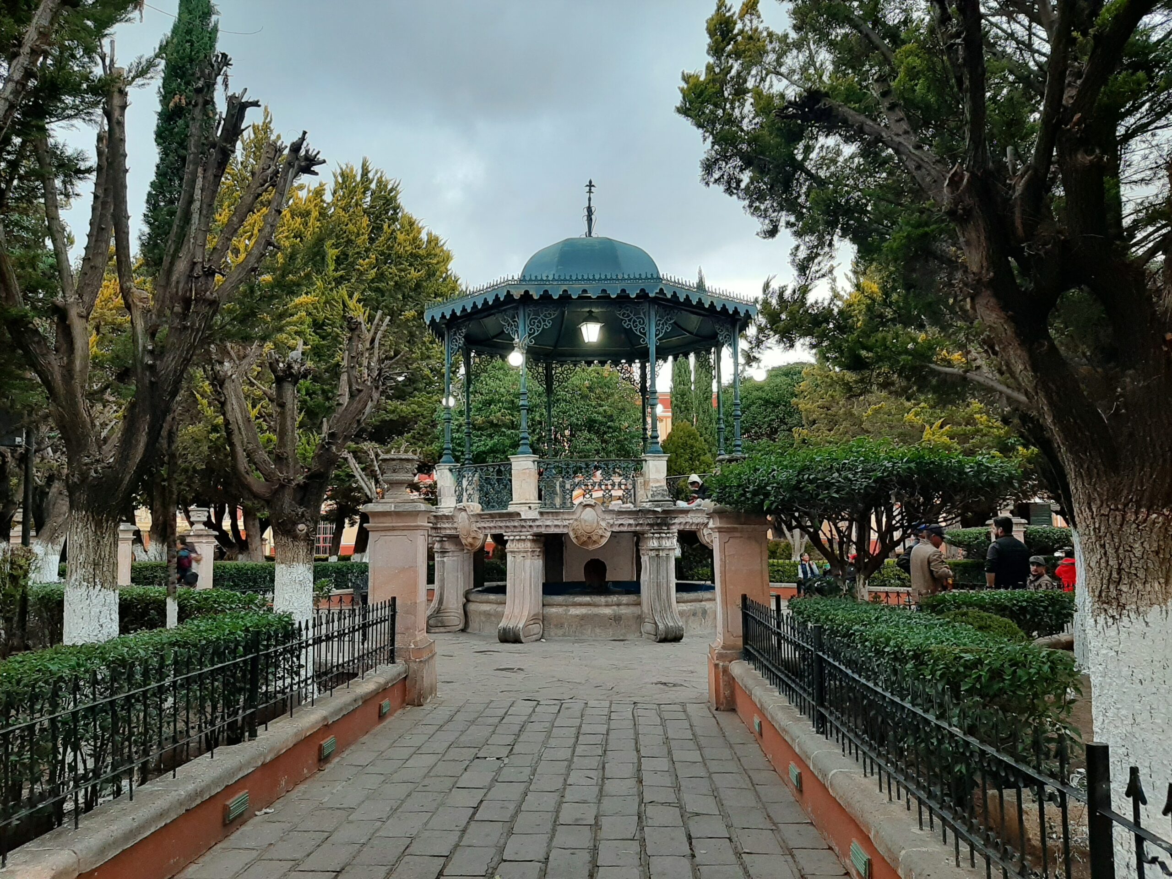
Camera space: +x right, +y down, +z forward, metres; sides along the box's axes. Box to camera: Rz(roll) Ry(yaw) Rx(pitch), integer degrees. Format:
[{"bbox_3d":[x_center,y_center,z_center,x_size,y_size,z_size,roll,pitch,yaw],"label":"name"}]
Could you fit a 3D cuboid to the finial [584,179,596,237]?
[{"bbox_3d":[0.093,-4.687,17.821,0.230,1.230,0.230,-1,-7,2],"label":"finial"}]

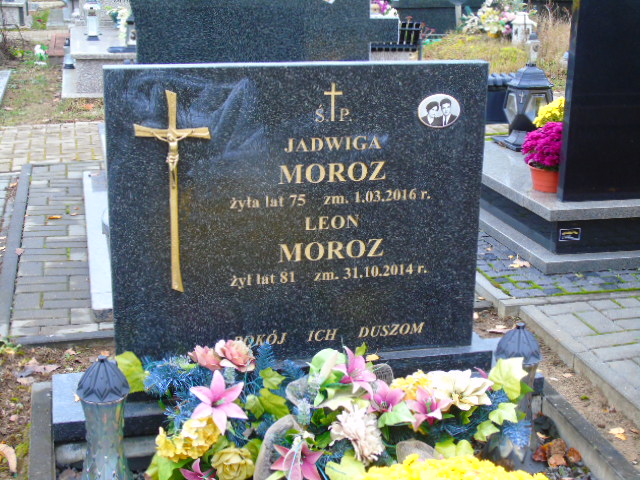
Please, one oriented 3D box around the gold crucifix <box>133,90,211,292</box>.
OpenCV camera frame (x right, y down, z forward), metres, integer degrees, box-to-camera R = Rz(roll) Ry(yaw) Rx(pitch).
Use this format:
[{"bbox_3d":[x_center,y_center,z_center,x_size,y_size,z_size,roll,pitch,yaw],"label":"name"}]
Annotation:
[{"bbox_3d":[-0.387,-0.118,2.676,0.200,0.560,0.035,-3,17,-13],"label":"gold crucifix"}]

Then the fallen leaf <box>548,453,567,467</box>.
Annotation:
[{"bbox_3d":[0.651,0.602,2.738,0.046,0.030,0.038,-3,17,-13],"label":"fallen leaf"}]

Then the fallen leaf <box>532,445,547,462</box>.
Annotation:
[{"bbox_3d":[0.604,0.589,2.746,0.040,0.035,0.040,-3,17,-13],"label":"fallen leaf"}]

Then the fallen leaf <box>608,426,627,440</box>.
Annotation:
[{"bbox_3d":[0.801,0.522,2.688,0.049,0.015,0.065,6,17,18],"label":"fallen leaf"}]

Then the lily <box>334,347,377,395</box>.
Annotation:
[{"bbox_3d":[0.091,0.336,2.560,0.108,0.122,0.070,-1,-19,-7],"label":"lily"}]

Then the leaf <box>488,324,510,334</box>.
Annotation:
[{"bbox_3d":[0.613,0.307,3.410,0.074,0.020,0.070,4,16,11],"label":"leaf"}]

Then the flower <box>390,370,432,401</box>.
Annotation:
[{"bbox_3d":[0.254,0.400,2.707,0.125,0.095,0.110,2,17,6],"label":"flower"}]

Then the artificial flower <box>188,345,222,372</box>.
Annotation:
[{"bbox_3d":[-0.296,0.305,2.580,0.090,0.070,0.080,6,7,17],"label":"artificial flower"}]

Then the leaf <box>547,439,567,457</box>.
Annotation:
[{"bbox_3d":[0.657,0.576,2.772,0.050,0.038,0.042,-3,17,-13],"label":"leaf"}]

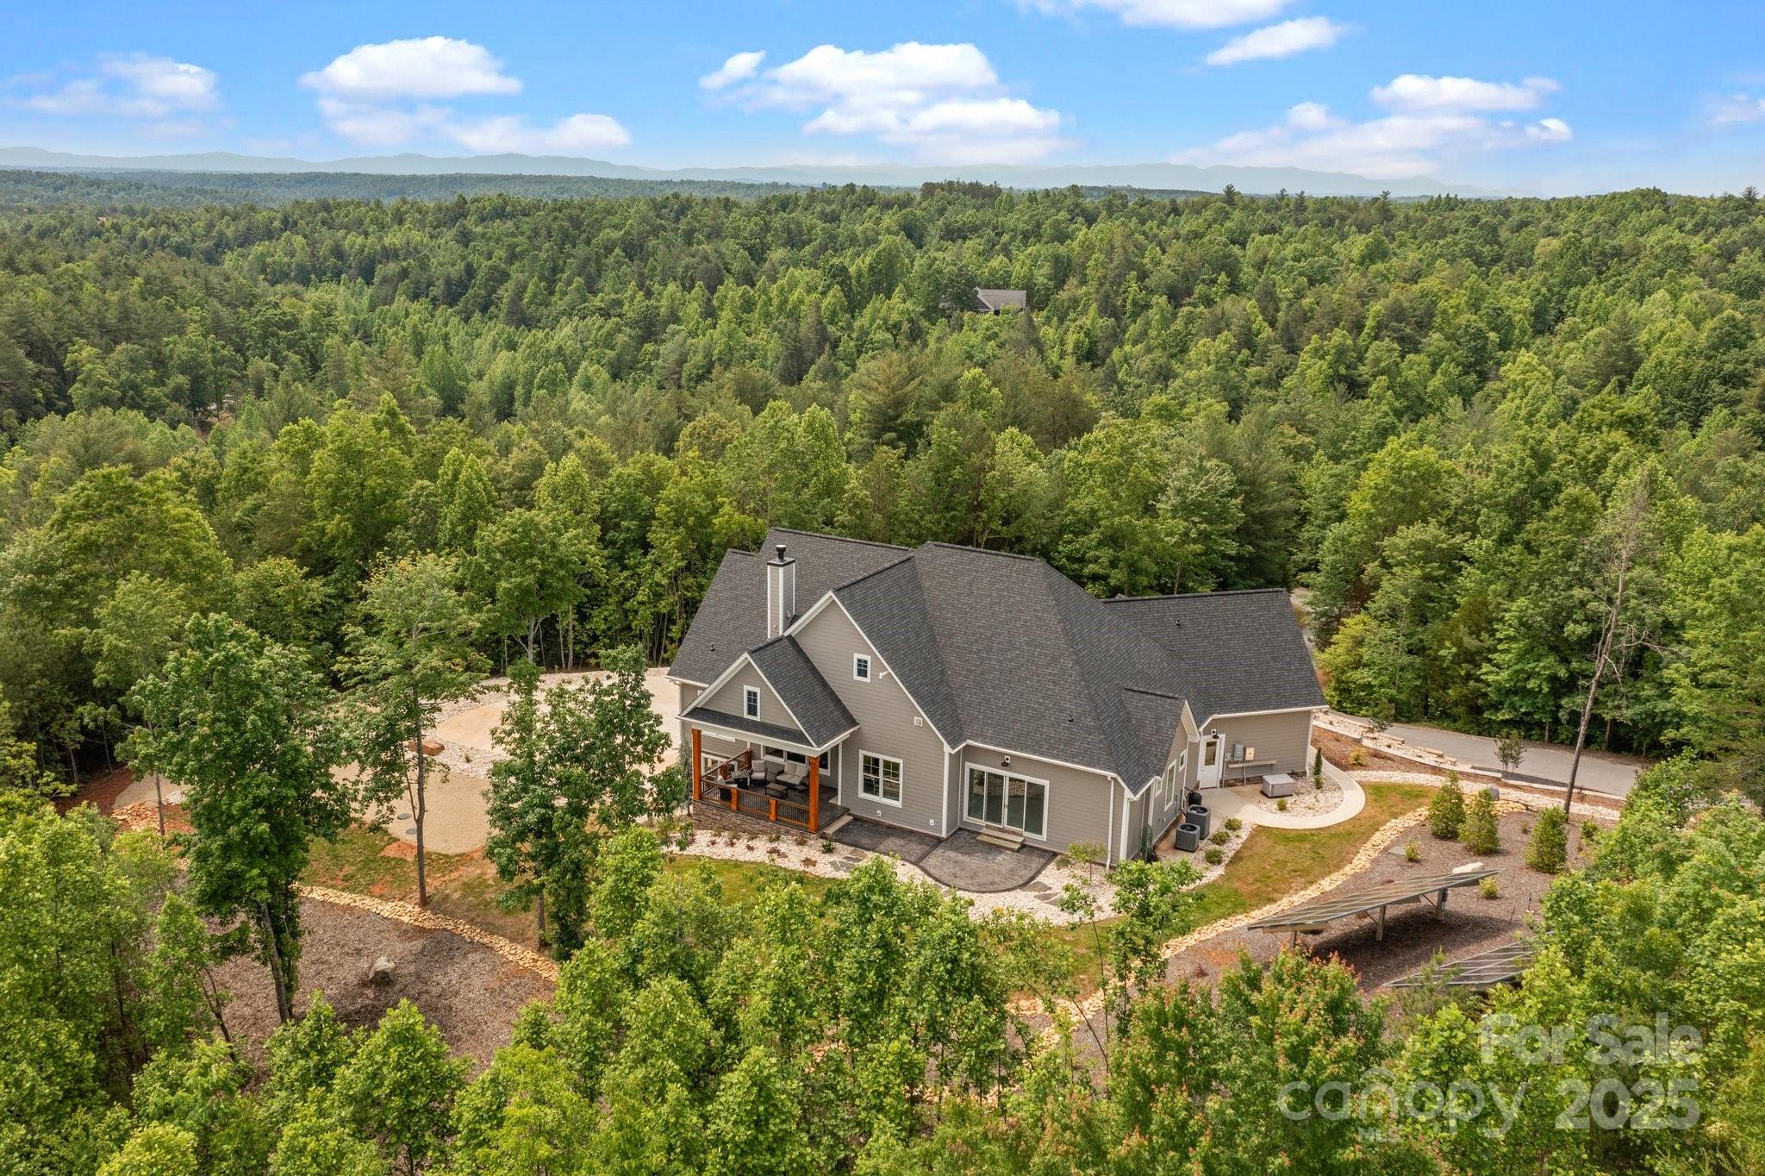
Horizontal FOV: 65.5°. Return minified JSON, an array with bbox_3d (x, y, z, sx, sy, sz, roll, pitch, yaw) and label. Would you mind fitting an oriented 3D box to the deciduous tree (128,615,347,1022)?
[{"bbox_3d":[-20.362,7.530,43.346,6.993,13.691,6.599,1,16,0],"label":"deciduous tree"}]

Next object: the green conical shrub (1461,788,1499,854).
[{"bbox_3d":[24.622,9.540,56.525,1.576,2.512,1.576,1,16,0],"label":"green conical shrub"}]

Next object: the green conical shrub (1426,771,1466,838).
[{"bbox_3d":[23.710,9.071,57.762,1.576,2.709,1.576,1,16,0],"label":"green conical shrub"}]

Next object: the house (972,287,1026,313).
[{"bbox_3d":[32.308,-79.192,380.506,17.000,8.000,12.000,1,16,0],"label":"house"}]

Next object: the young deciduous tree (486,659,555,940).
[{"bbox_3d":[-12.583,7.663,47.706,2.659,10.638,2.659,1,16,0],"label":"young deciduous tree"}]

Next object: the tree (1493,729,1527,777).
[{"bbox_3d":[29.167,7.637,63.725,1.527,2.118,1.478,1,16,0],"label":"tree"}]

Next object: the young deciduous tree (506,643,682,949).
[{"bbox_3d":[-9.693,7.612,46.942,6.008,11.229,5.319,1,16,0],"label":"young deciduous tree"}]

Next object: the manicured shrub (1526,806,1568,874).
[{"bbox_3d":[26.493,10.020,54.758,1.674,2.610,1.674,1,16,0],"label":"manicured shrub"}]

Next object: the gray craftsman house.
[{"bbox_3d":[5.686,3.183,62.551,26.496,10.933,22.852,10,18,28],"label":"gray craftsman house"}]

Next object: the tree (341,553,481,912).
[{"bbox_3d":[-17.077,5.450,49.765,5.417,13.445,5.319,1,16,0],"label":"tree"}]

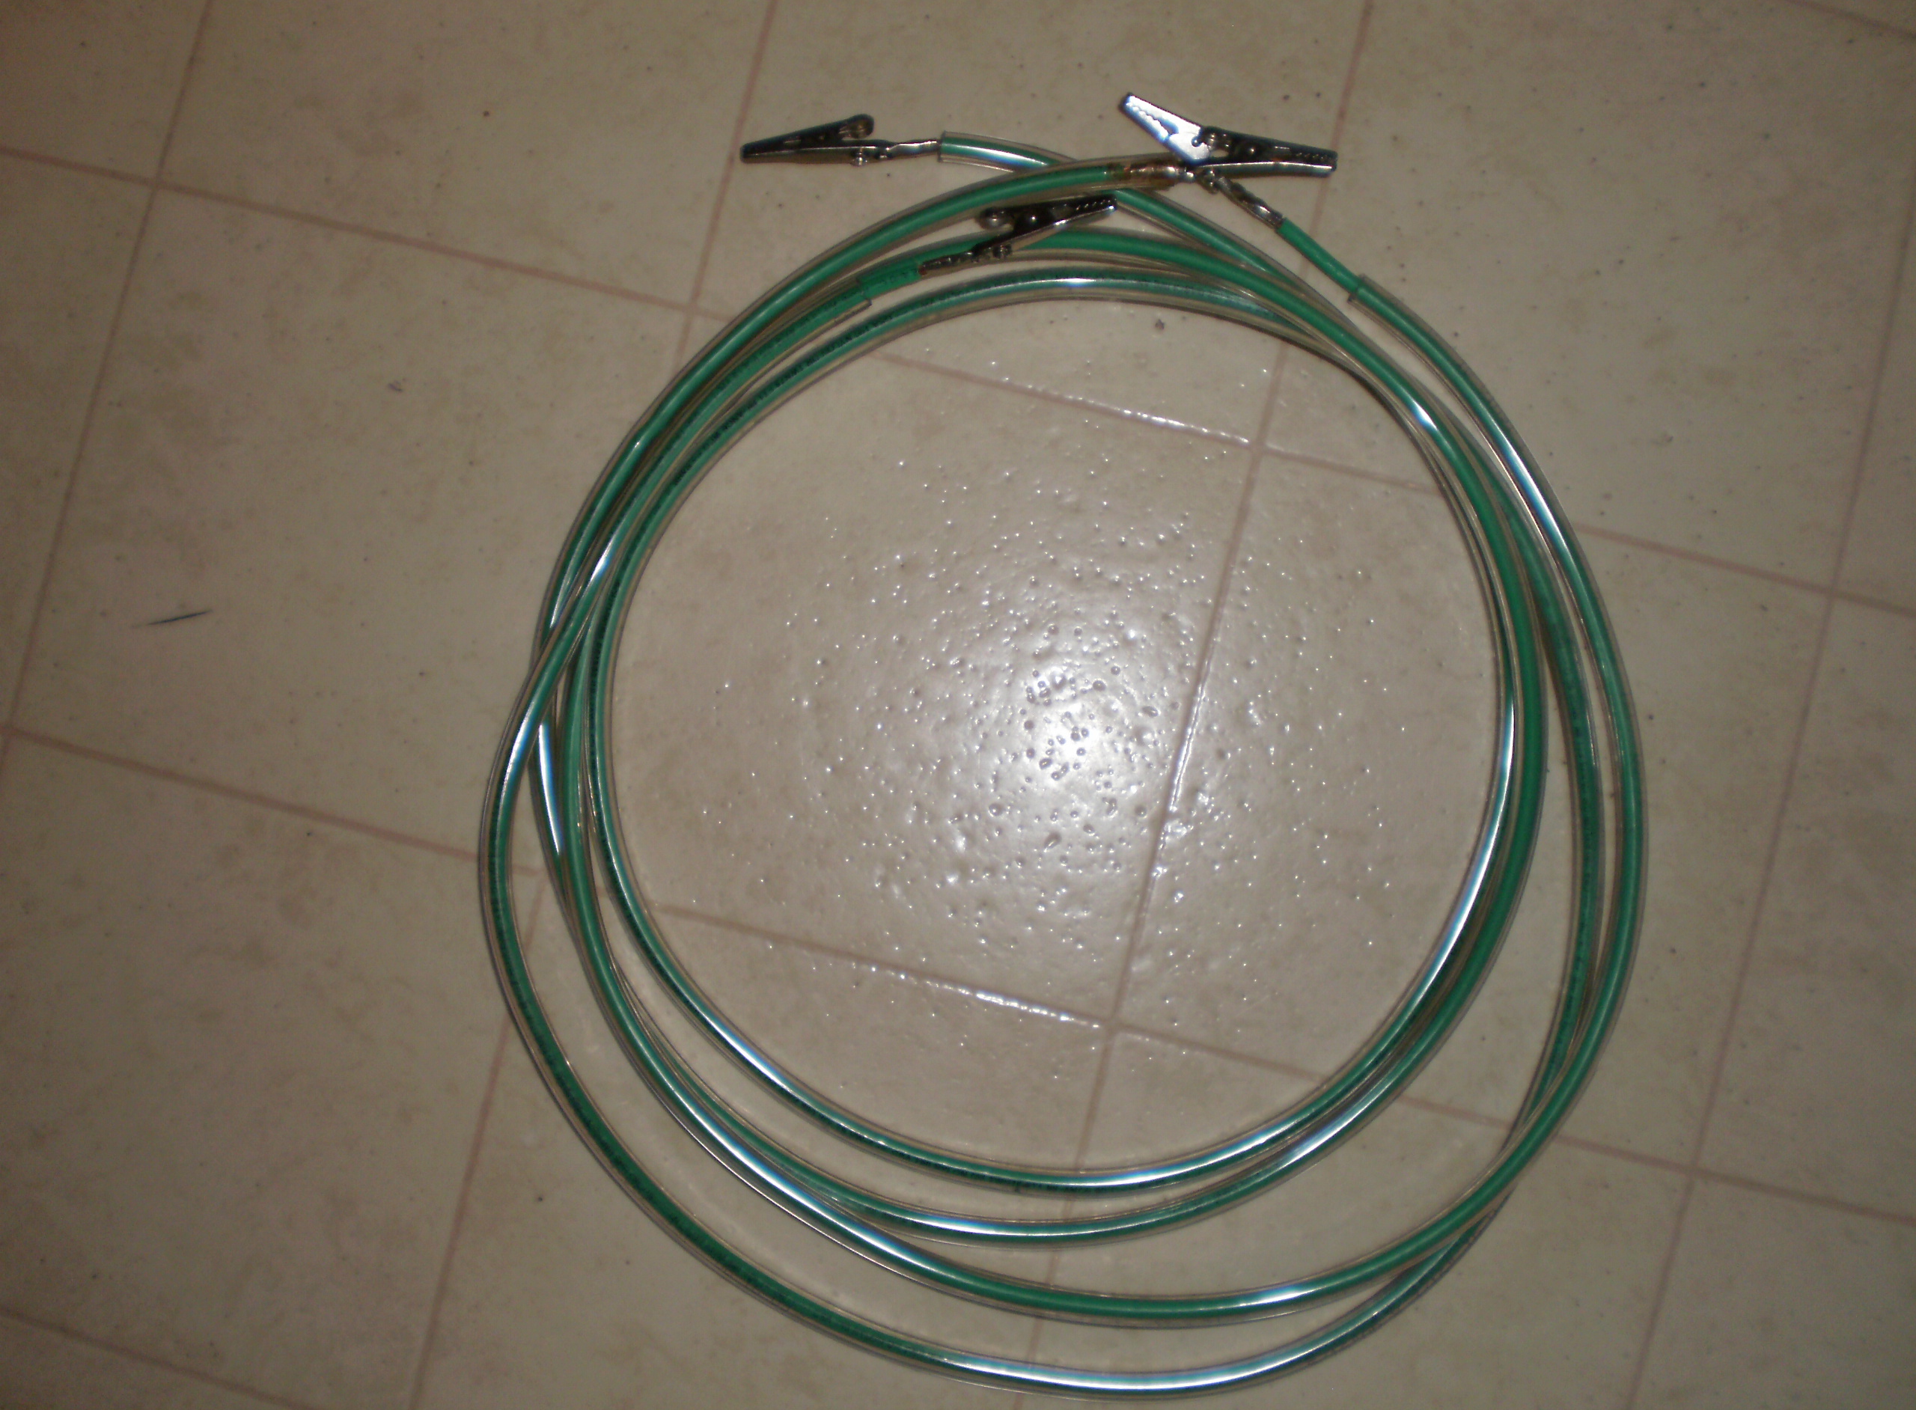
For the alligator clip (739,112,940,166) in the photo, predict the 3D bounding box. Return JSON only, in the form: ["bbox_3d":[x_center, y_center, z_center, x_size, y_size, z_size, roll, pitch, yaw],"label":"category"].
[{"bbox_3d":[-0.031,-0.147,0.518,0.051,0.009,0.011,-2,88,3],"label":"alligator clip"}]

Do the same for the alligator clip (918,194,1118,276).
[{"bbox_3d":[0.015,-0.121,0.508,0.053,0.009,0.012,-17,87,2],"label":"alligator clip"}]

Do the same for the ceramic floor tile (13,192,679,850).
[{"bbox_3d":[-0.164,-0.049,0.542,0.151,0.008,0.151,14,89,3],"label":"ceramic floor tile"}]

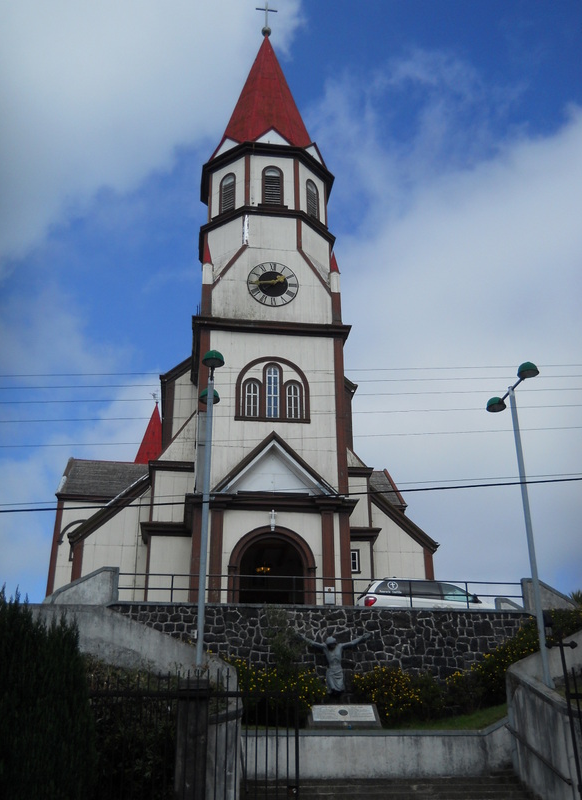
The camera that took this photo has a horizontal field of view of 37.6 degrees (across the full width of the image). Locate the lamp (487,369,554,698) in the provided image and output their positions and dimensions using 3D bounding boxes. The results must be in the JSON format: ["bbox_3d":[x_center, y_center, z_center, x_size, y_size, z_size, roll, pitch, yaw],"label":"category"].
[{"bbox_3d":[5.524,2.885,20.012,0.500,7.320,2.470,3,-24,-7],"label":"lamp"}]

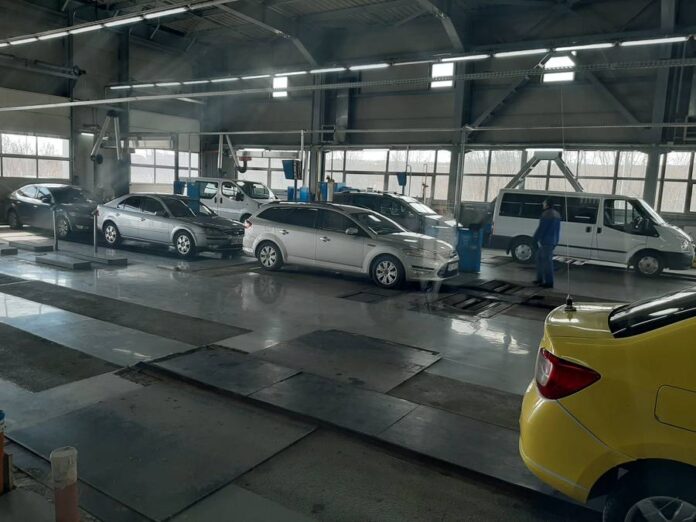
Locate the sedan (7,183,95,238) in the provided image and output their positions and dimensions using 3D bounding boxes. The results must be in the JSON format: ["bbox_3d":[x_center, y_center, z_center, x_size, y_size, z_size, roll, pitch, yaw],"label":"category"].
[{"bbox_3d":[-8.894,-1.617,16.385,4.780,1.470,1.840,8,9,31],"label":"sedan"}]

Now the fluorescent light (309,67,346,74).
[{"bbox_3d":[-0.564,-5.244,14.391,1.240,0.090,0.130,8,9,31],"label":"fluorescent light"}]

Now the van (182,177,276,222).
[{"bbox_3d":[-4.473,-2.243,20.691,4.782,1.970,1.904,8,9,31],"label":"van"}]

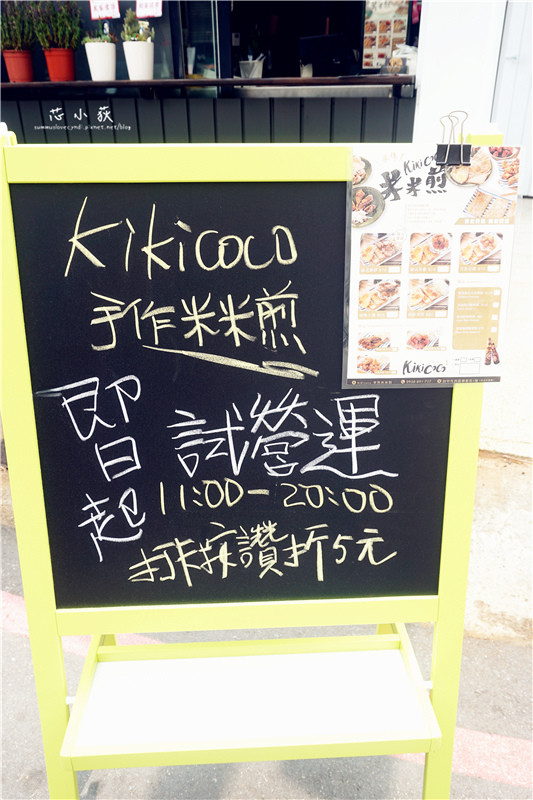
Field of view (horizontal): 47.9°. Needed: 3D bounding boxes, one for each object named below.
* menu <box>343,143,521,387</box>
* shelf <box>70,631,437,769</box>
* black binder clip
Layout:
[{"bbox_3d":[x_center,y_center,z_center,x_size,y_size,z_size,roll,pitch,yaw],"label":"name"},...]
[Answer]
[{"bbox_3d":[0.149,-0.117,0.549,0.153,0.215,0.006,-1,15,-3],"label":"menu"},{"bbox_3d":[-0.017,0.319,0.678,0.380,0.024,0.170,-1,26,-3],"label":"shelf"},{"bbox_3d":[0.164,-0.229,0.530,0.031,0.044,0.024,-1,15,-3],"label":"black binder clip"}]

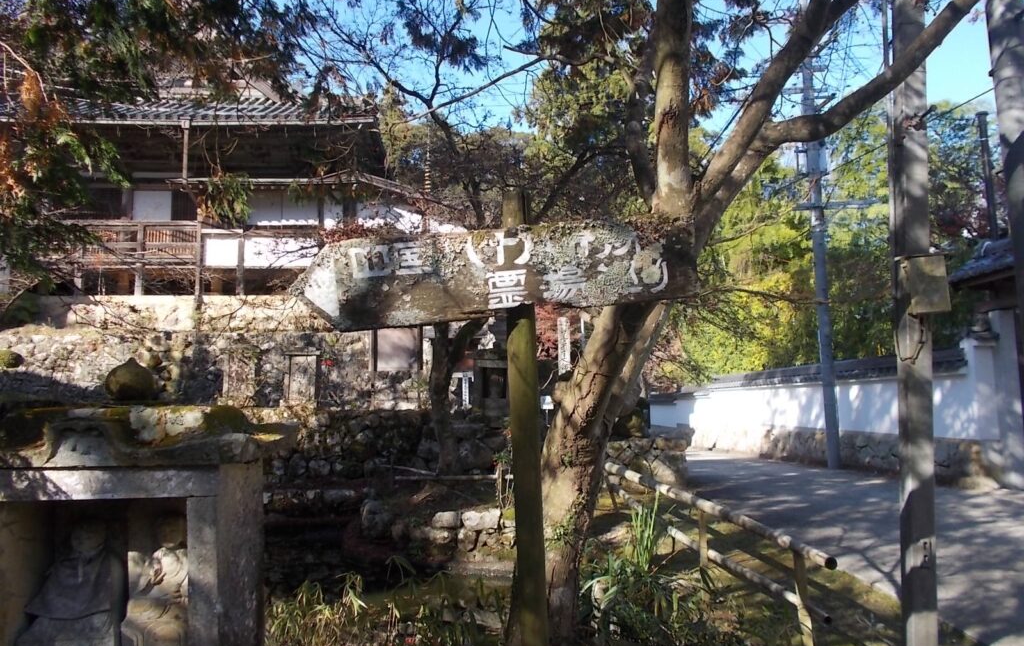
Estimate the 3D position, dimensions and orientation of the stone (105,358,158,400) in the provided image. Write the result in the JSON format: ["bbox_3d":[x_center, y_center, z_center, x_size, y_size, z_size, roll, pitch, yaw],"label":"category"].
[{"bbox_3d":[-1.362,0.206,2.750,0.184,0.165,0.184,-1,-7,0],"label":"stone"}]

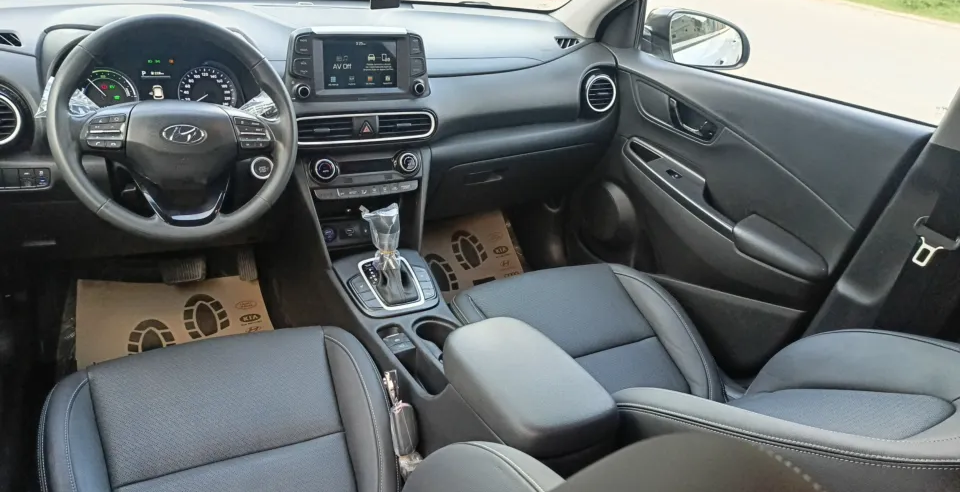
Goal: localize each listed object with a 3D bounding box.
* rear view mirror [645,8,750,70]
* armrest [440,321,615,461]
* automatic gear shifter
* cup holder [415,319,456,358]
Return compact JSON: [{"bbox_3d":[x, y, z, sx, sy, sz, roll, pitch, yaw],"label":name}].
[{"bbox_3d":[0.565,-0.544,1.742,0.225,0.150,0.125,2,28,-9],"label":"rear view mirror"},{"bbox_3d":[0.062,0.196,0.951,0.165,0.072,0.255,-9,31,-28],"label":"armrest"},{"bbox_3d":[-0.178,0.011,1.351,0.080,0.175,0.115,-9,31,-28],"label":"automatic gear shifter"},{"bbox_3d":[-0.085,0.187,1.290,0.082,0.072,0.082,5,27,-3],"label":"cup holder"}]

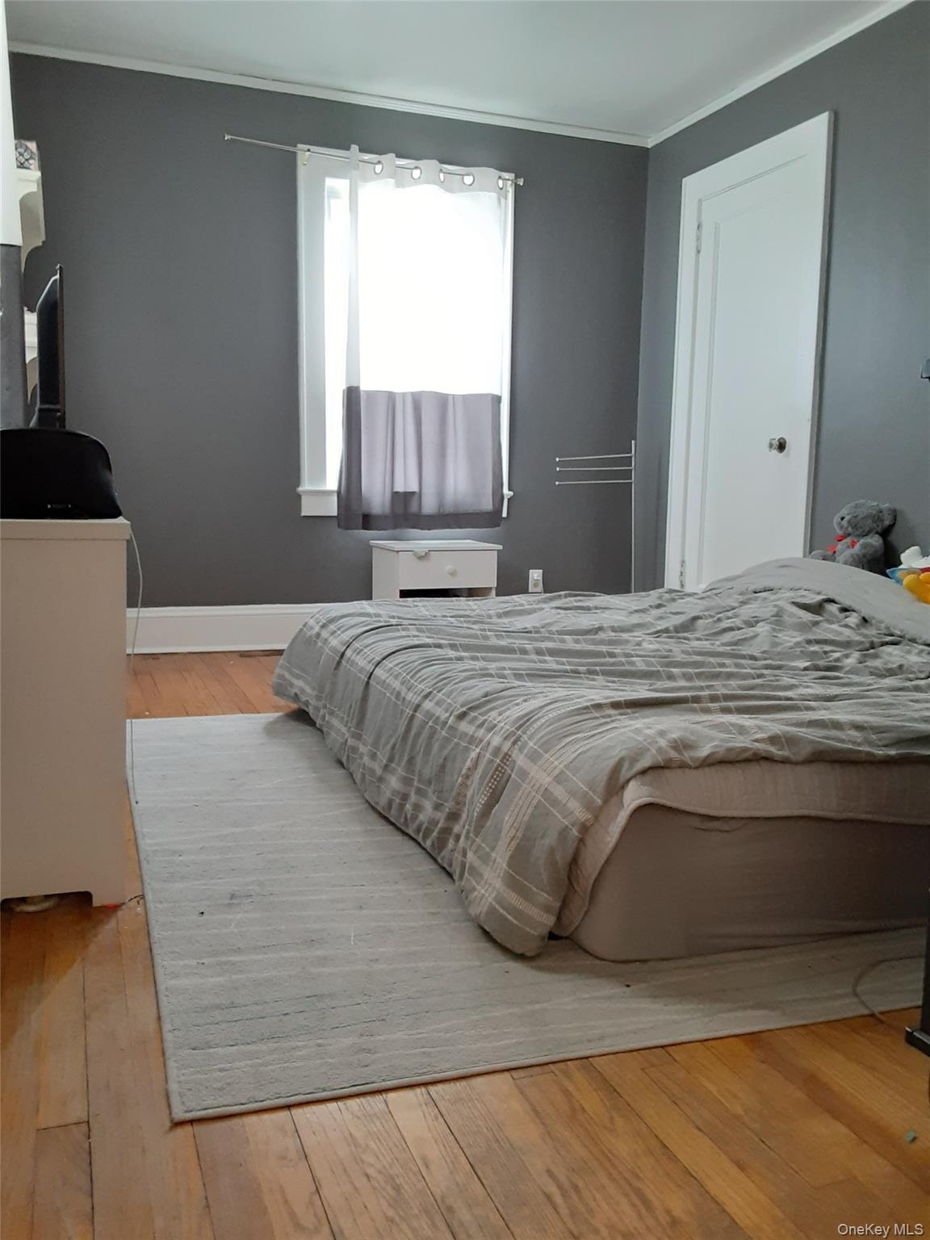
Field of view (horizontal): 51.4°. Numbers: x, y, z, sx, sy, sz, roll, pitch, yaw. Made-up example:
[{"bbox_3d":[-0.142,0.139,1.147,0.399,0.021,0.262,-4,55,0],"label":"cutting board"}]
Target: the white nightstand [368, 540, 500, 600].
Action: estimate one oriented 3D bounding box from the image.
[{"bbox_3d":[-0.140,-0.095,4.443,0.510,0.500,0.400,-1,8,-19],"label":"white nightstand"}]

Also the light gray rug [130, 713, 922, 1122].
[{"bbox_3d":[0.075,0.420,2.326,1.650,0.016,2.100,-1,8,-18],"label":"light gray rug"}]

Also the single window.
[{"bbox_3d":[-0.255,-1.286,4.473,1.020,1.610,0.120,-1,8,-19],"label":"single window"}]

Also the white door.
[{"bbox_3d":[1.172,-0.889,4.184,0.080,2.190,0.950,-2,8,-22],"label":"white door"}]

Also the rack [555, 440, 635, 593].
[{"bbox_3d":[0.636,-0.375,4.782,0.420,1.000,0.200,-1,8,-19],"label":"rack"}]

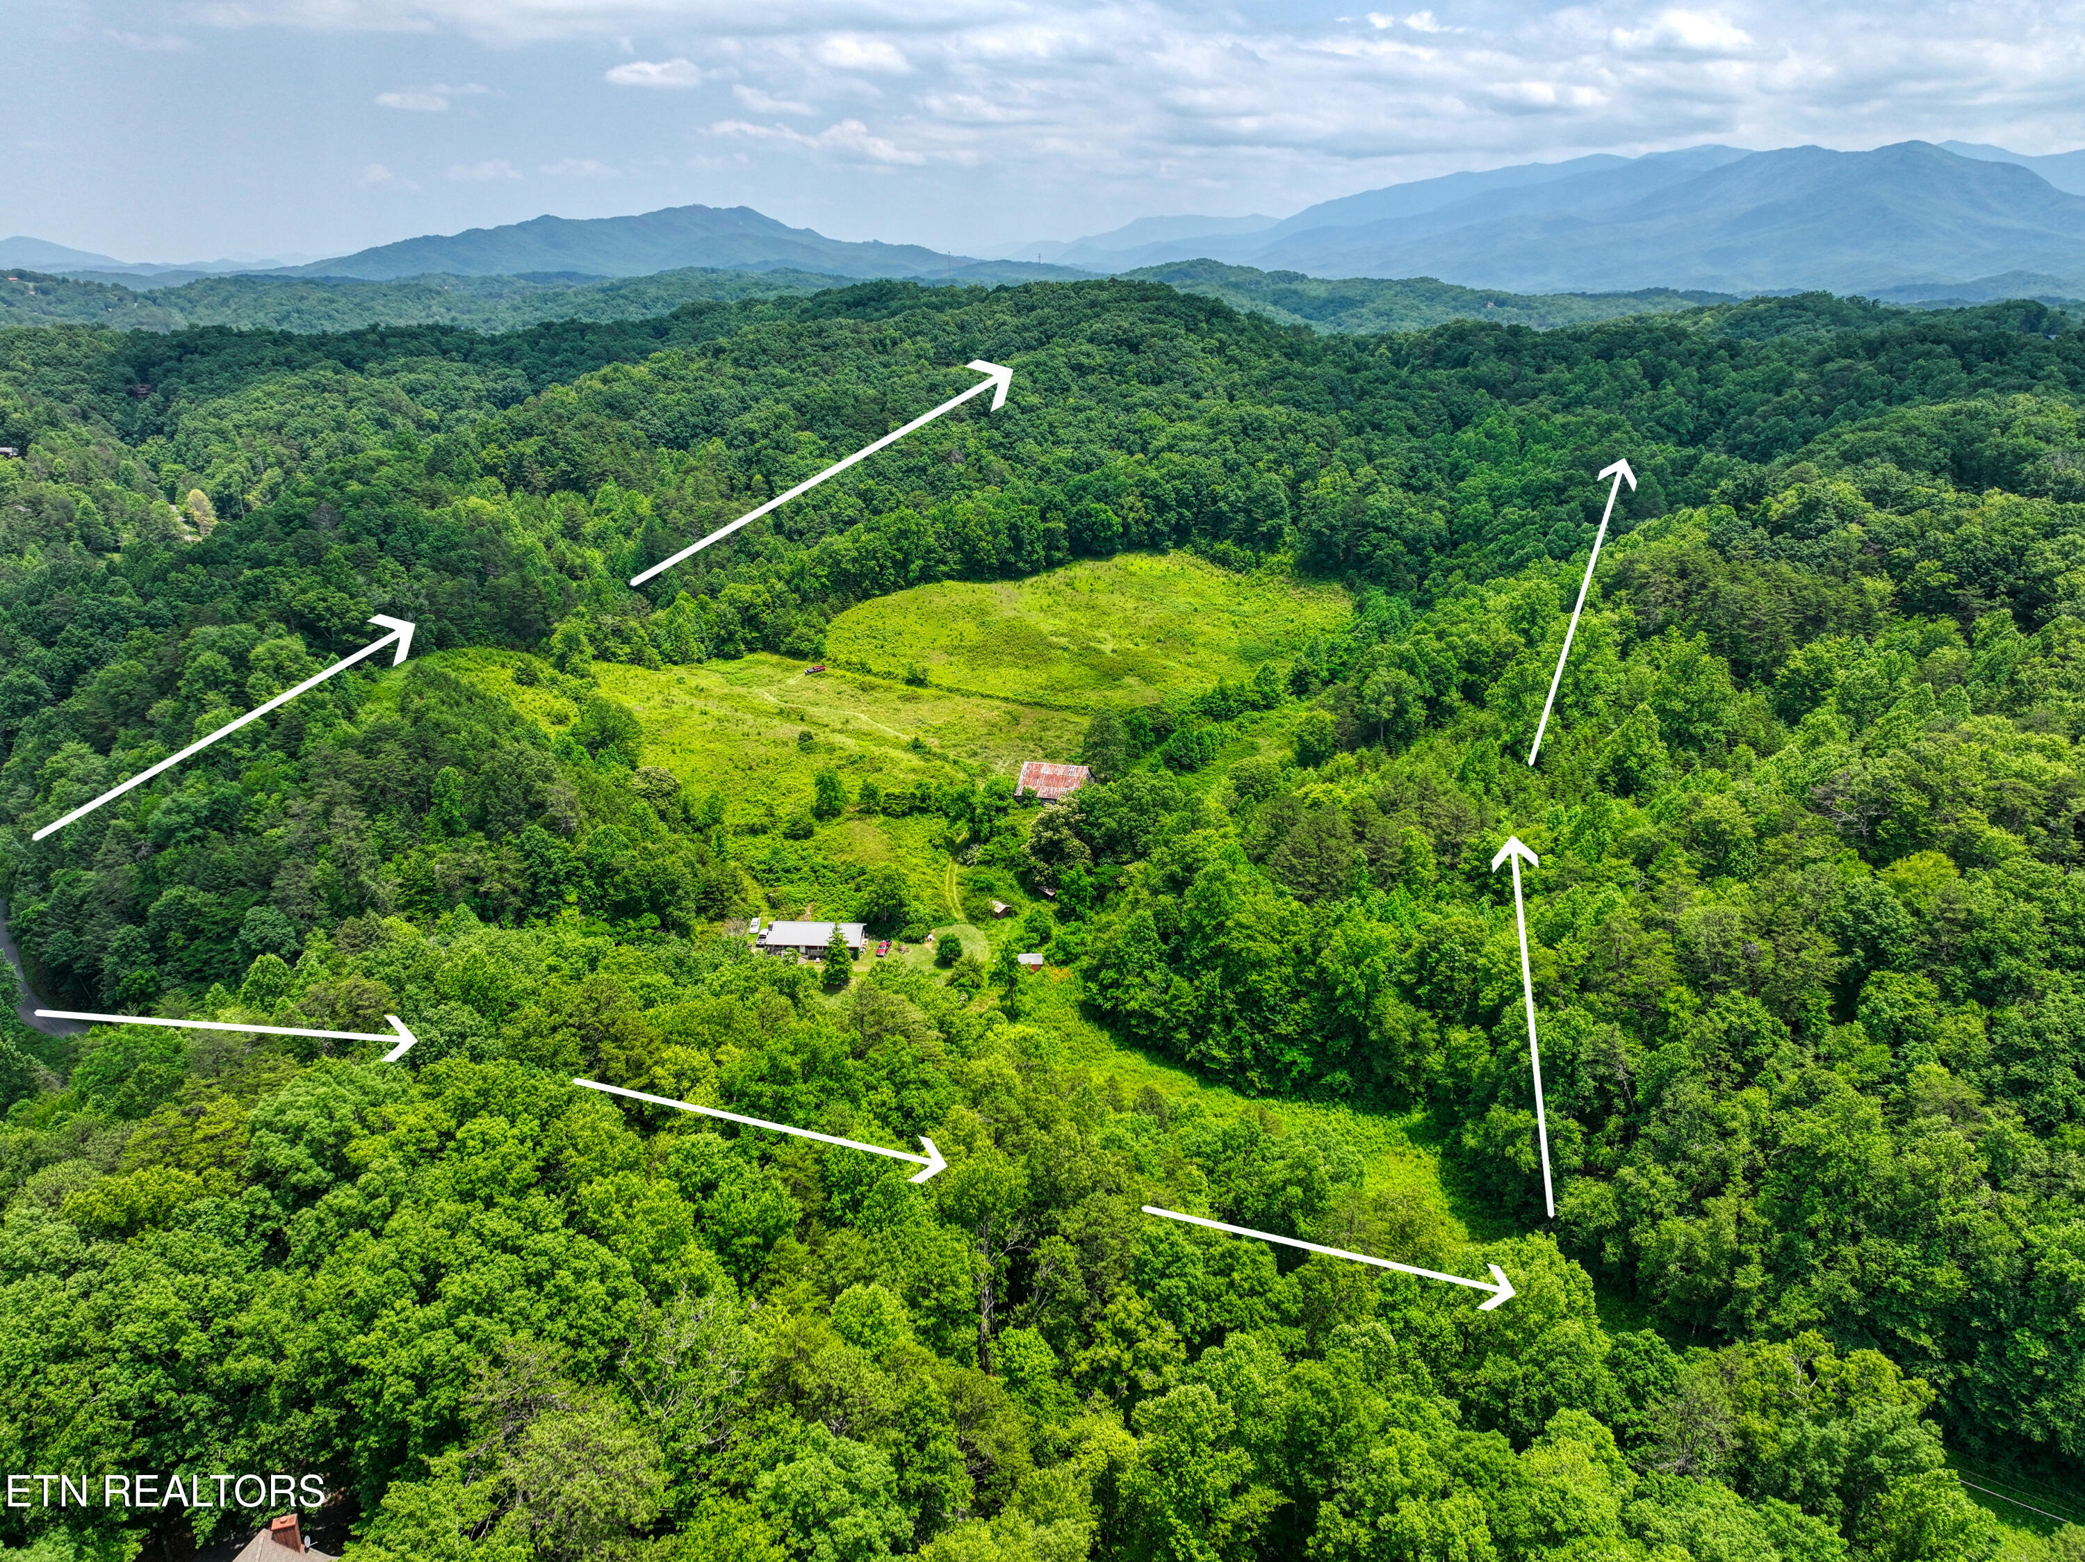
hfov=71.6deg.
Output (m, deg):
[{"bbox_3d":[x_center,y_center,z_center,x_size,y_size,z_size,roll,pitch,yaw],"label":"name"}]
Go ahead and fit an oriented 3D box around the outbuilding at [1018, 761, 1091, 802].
[{"bbox_3d":[3.420,0.180,346.480,15.800,8.600,16.500,5,20,14],"label":"outbuilding"}]

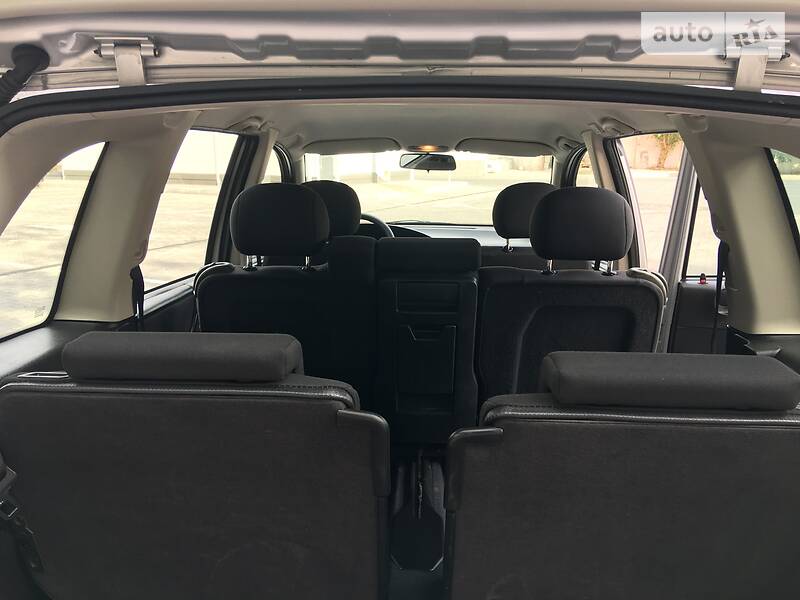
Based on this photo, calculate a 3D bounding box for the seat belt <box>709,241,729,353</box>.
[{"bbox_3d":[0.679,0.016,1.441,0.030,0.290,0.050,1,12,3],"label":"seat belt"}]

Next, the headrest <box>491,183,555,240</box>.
[{"bbox_3d":[0.455,-0.309,2.300,0.275,0.190,0.120,1,20,3],"label":"headrest"}]

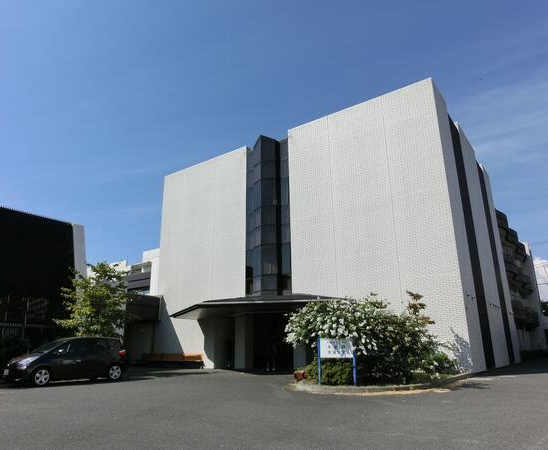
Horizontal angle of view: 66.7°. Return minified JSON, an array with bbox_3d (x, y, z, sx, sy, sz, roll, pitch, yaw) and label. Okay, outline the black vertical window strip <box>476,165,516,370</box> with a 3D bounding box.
[{"bbox_3d":[15.511,2.494,29.369,0.400,13.900,2.400,-12,-20,34],"label":"black vertical window strip"}]

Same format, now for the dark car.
[{"bbox_3d":[-7.263,4.799,14.752,1.695,1.525,3.900,-14,-22,38],"label":"dark car"}]

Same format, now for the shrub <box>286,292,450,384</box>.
[{"bbox_3d":[2.947,3.550,13.120,3.700,2.600,4.300,-12,-20,34],"label":"shrub"}]

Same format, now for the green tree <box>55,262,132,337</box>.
[{"bbox_3d":[-8.117,4.156,18.704,3.300,5.000,3.300,-12,-20,34],"label":"green tree"}]

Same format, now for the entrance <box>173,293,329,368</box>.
[{"bbox_3d":[-1.807,5.527,21.923,11.800,4.150,5.300,-12,-20,34],"label":"entrance"}]

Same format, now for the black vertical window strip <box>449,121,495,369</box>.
[{"bbox_3d":[10.882,0.675,23.168,0.400,13.900,2.600,-12,-20,34],"label":"black vertical window strip"}]

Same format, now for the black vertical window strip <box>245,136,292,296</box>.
[{"bbox_3d":[-0.412,-0.631,26.214,3.400,10.200,1.400,-12,-20,34],"label":"black vertical window strip"}]

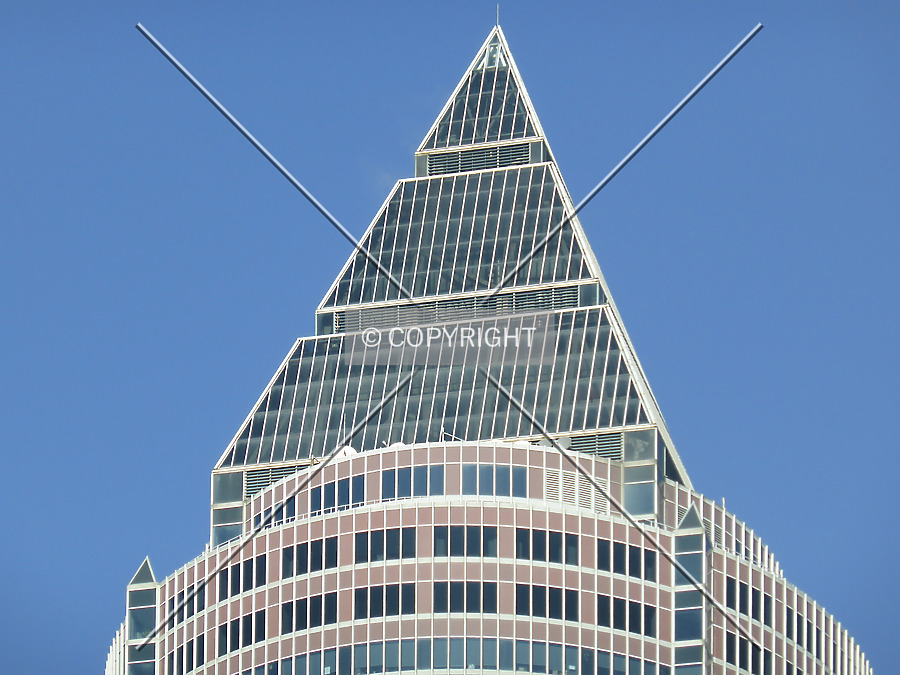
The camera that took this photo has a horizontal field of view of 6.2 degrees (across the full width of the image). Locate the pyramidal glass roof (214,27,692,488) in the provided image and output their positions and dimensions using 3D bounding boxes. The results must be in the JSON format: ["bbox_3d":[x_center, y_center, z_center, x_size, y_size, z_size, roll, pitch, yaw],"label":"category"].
[{"bbox_3d":[2.358,-2.837,460.277,24.260,34.370,24.260,-6,-31,12],"label":"pyramidal glass roof"}]

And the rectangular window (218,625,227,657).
[{"bbox_3d":[-13.716,18.268,498.480,0.860,2.120,0.150,-23,-37,37],"label":"rectangular window"}]

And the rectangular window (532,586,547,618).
[{"bbox_3d":[4.441,13.210,411.010,0.690,1.780,0.150,4,-32,-5],"label":"rectangular window"}]

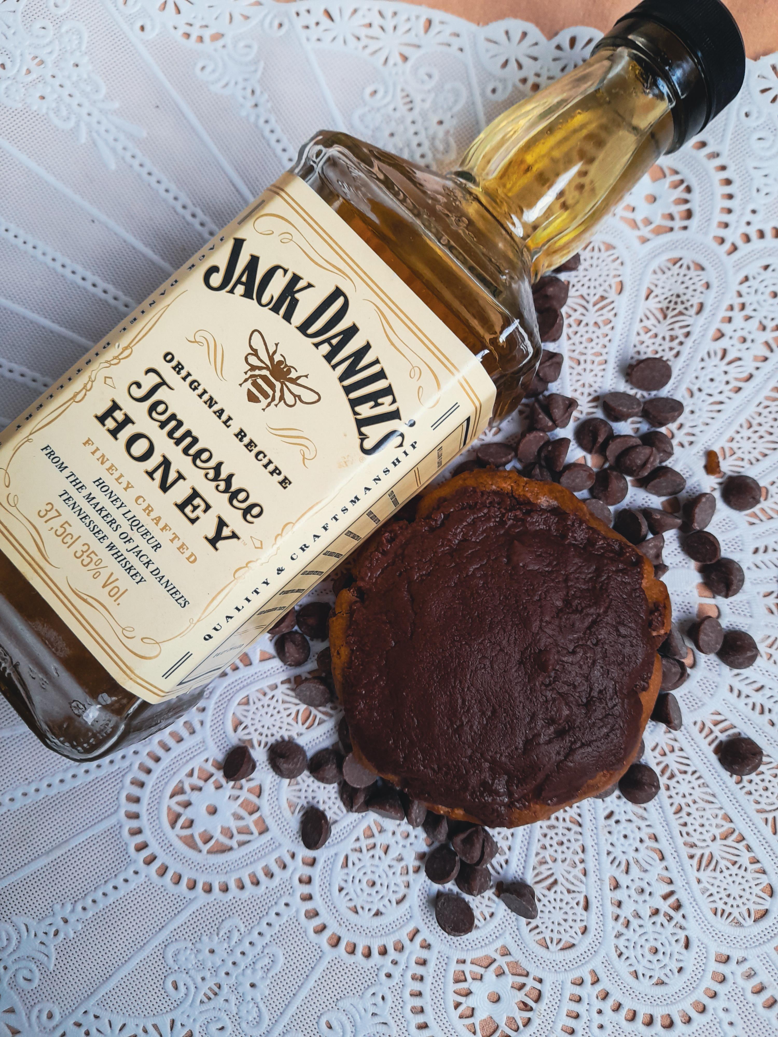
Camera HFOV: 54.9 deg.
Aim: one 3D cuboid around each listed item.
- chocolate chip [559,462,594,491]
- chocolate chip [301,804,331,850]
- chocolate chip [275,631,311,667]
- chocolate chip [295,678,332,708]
[{"bbox_3d":[0.051,-0.012,0.201,0.010,0.010,0.007,10,43,11],"label":"chocolate chip"},{"bbox_3d":[-0.018,0.082,0.198,0.006,0.011,0.011,15,85,-42],"label":"chocolate chip"},{"bbox_3d":[-0.027,0.035,0.202,0.010,0.007,0.010,0,86,4],"label":"chocolate chip"},{"bbox_3d":[-0.020,0.046,0.206,0.010,0.010,0.007,3,46,22],"label":"chocolate chip"}]

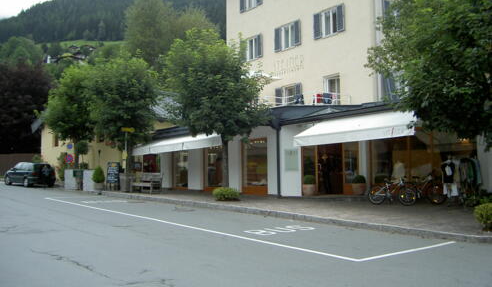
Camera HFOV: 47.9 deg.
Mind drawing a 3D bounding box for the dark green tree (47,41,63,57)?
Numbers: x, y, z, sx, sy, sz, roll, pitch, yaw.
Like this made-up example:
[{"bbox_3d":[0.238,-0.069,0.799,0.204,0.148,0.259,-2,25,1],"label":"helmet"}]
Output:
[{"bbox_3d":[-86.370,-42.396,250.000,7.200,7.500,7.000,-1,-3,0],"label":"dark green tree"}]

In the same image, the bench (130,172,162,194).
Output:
[{"bbox_3d":[-4.520,1.810,25.300,0.600,0.900,1.750,2,-4,-39],"label":"bench"}]

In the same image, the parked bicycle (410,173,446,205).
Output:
[{"bbox_3d":[5.938,1.545,18.700,1.700,1.050,0.600,-2,-3,16],"label":"parked bicycle"}]

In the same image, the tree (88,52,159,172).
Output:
[{"bbox_3d":[-6.188,-1.121,28.000,3.600,7.000,3.600,-1,-3,0],"label":"tree"}]

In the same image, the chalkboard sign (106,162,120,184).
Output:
[{"bbox_3d":[-6.693,1.642,28.000,0.620,1.400,0.500,-1,-3,6],"label":"chalkboard sign"}]

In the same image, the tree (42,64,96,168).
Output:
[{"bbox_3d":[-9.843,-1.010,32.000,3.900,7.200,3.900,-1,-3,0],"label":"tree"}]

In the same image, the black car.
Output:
[{"bbox_3d":[-14.750,2.140,37.800,4.250,1.600,1.750,-4,-4,45],"label":"black car"}]

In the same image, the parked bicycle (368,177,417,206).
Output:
[{"bbox_3d":[4.846,1.570,18.400,1.650,0.960,0.580,-2,-3,19],"label":"parked bicycle"}]

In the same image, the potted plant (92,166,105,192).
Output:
[{"bbox_3d":[-7.477,1.774,28.100,0.620,1.300,0.620,-1,-3,0],"label":"potted plant"}]

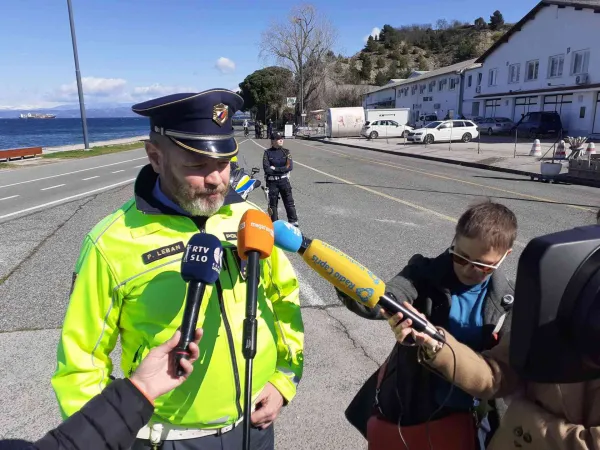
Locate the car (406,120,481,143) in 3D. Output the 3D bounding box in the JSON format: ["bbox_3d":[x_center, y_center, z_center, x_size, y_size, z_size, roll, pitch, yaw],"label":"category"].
[{"bbox_3d":[9.541,-6.281,31.360,4.690,1.470,1.830,-4,14,-15],"label":"car"}]

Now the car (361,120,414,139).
[{"bbox_3d":[7.465,-8.146,39.590,4.280,1.490,1.800,-3,13,-8],"label":"car"}]

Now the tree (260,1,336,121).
[{"bbox_3d":[-0.316,-18.020,54.328,9.300,14.400,9.000,-1,13,0],"label":"tree"}]

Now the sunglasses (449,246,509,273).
[{"bbox_3d":[0.473,0.062,1.275,0.143,0.050,0.145,19,37,10],"label":"sunglasses"}]

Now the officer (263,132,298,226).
[{"bbox_3d":[-0.370,-0.846,8.632,0.600,1.680,0.400,0,13,3],"label":"officer"}]

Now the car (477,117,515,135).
[{"bbox_3d":[17.082,-8.860,41.972,1.740,1.430,4.500,-4,14,-15],"label":"car"}]

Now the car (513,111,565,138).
[{"bbox_3d":[18.562,-7.912,36.982,1.830,1.800,4.550,-2,13,-5],"label":"car"}]

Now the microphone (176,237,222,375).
[{"bbox_3d":[-0.200,0.142,0.873,0.076,0.262,0.076,5,-17,-1],"label":"microphone"}]

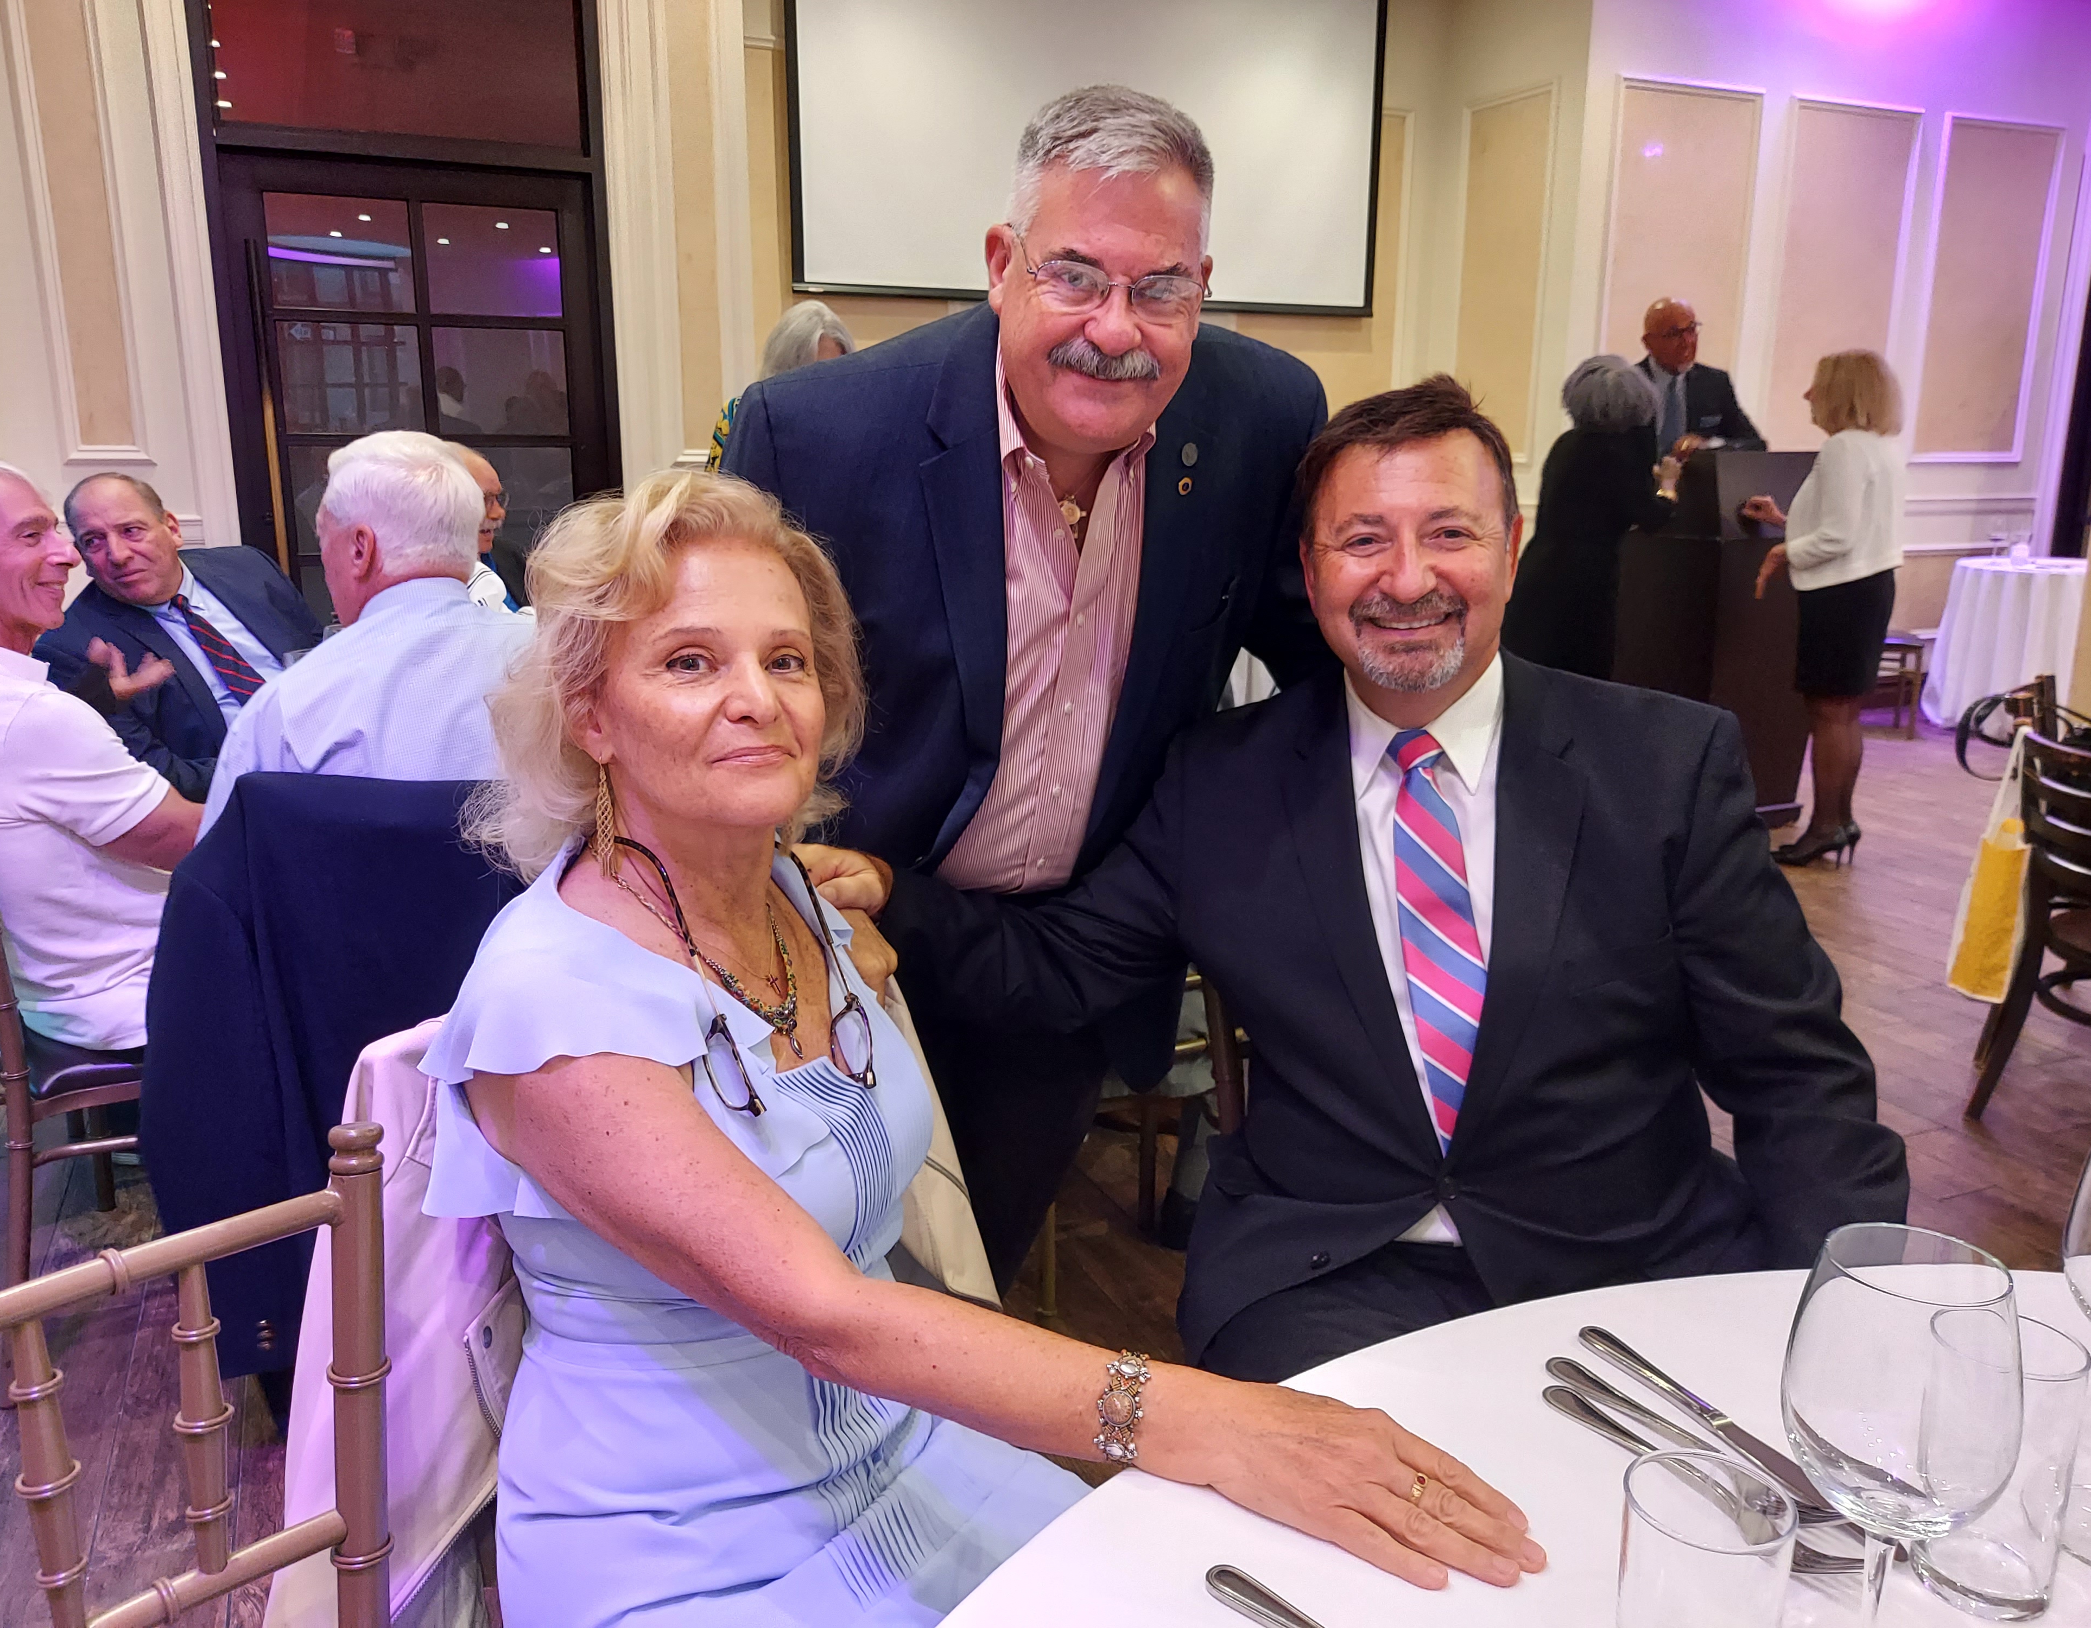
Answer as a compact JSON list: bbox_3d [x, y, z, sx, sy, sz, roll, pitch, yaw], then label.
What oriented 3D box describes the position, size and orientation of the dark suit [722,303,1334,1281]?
[{"bbox_3d":[-0.021,0.202,1.637,0.580,1.390,0.600,-1,13,-4],"label":"dark suit"}]

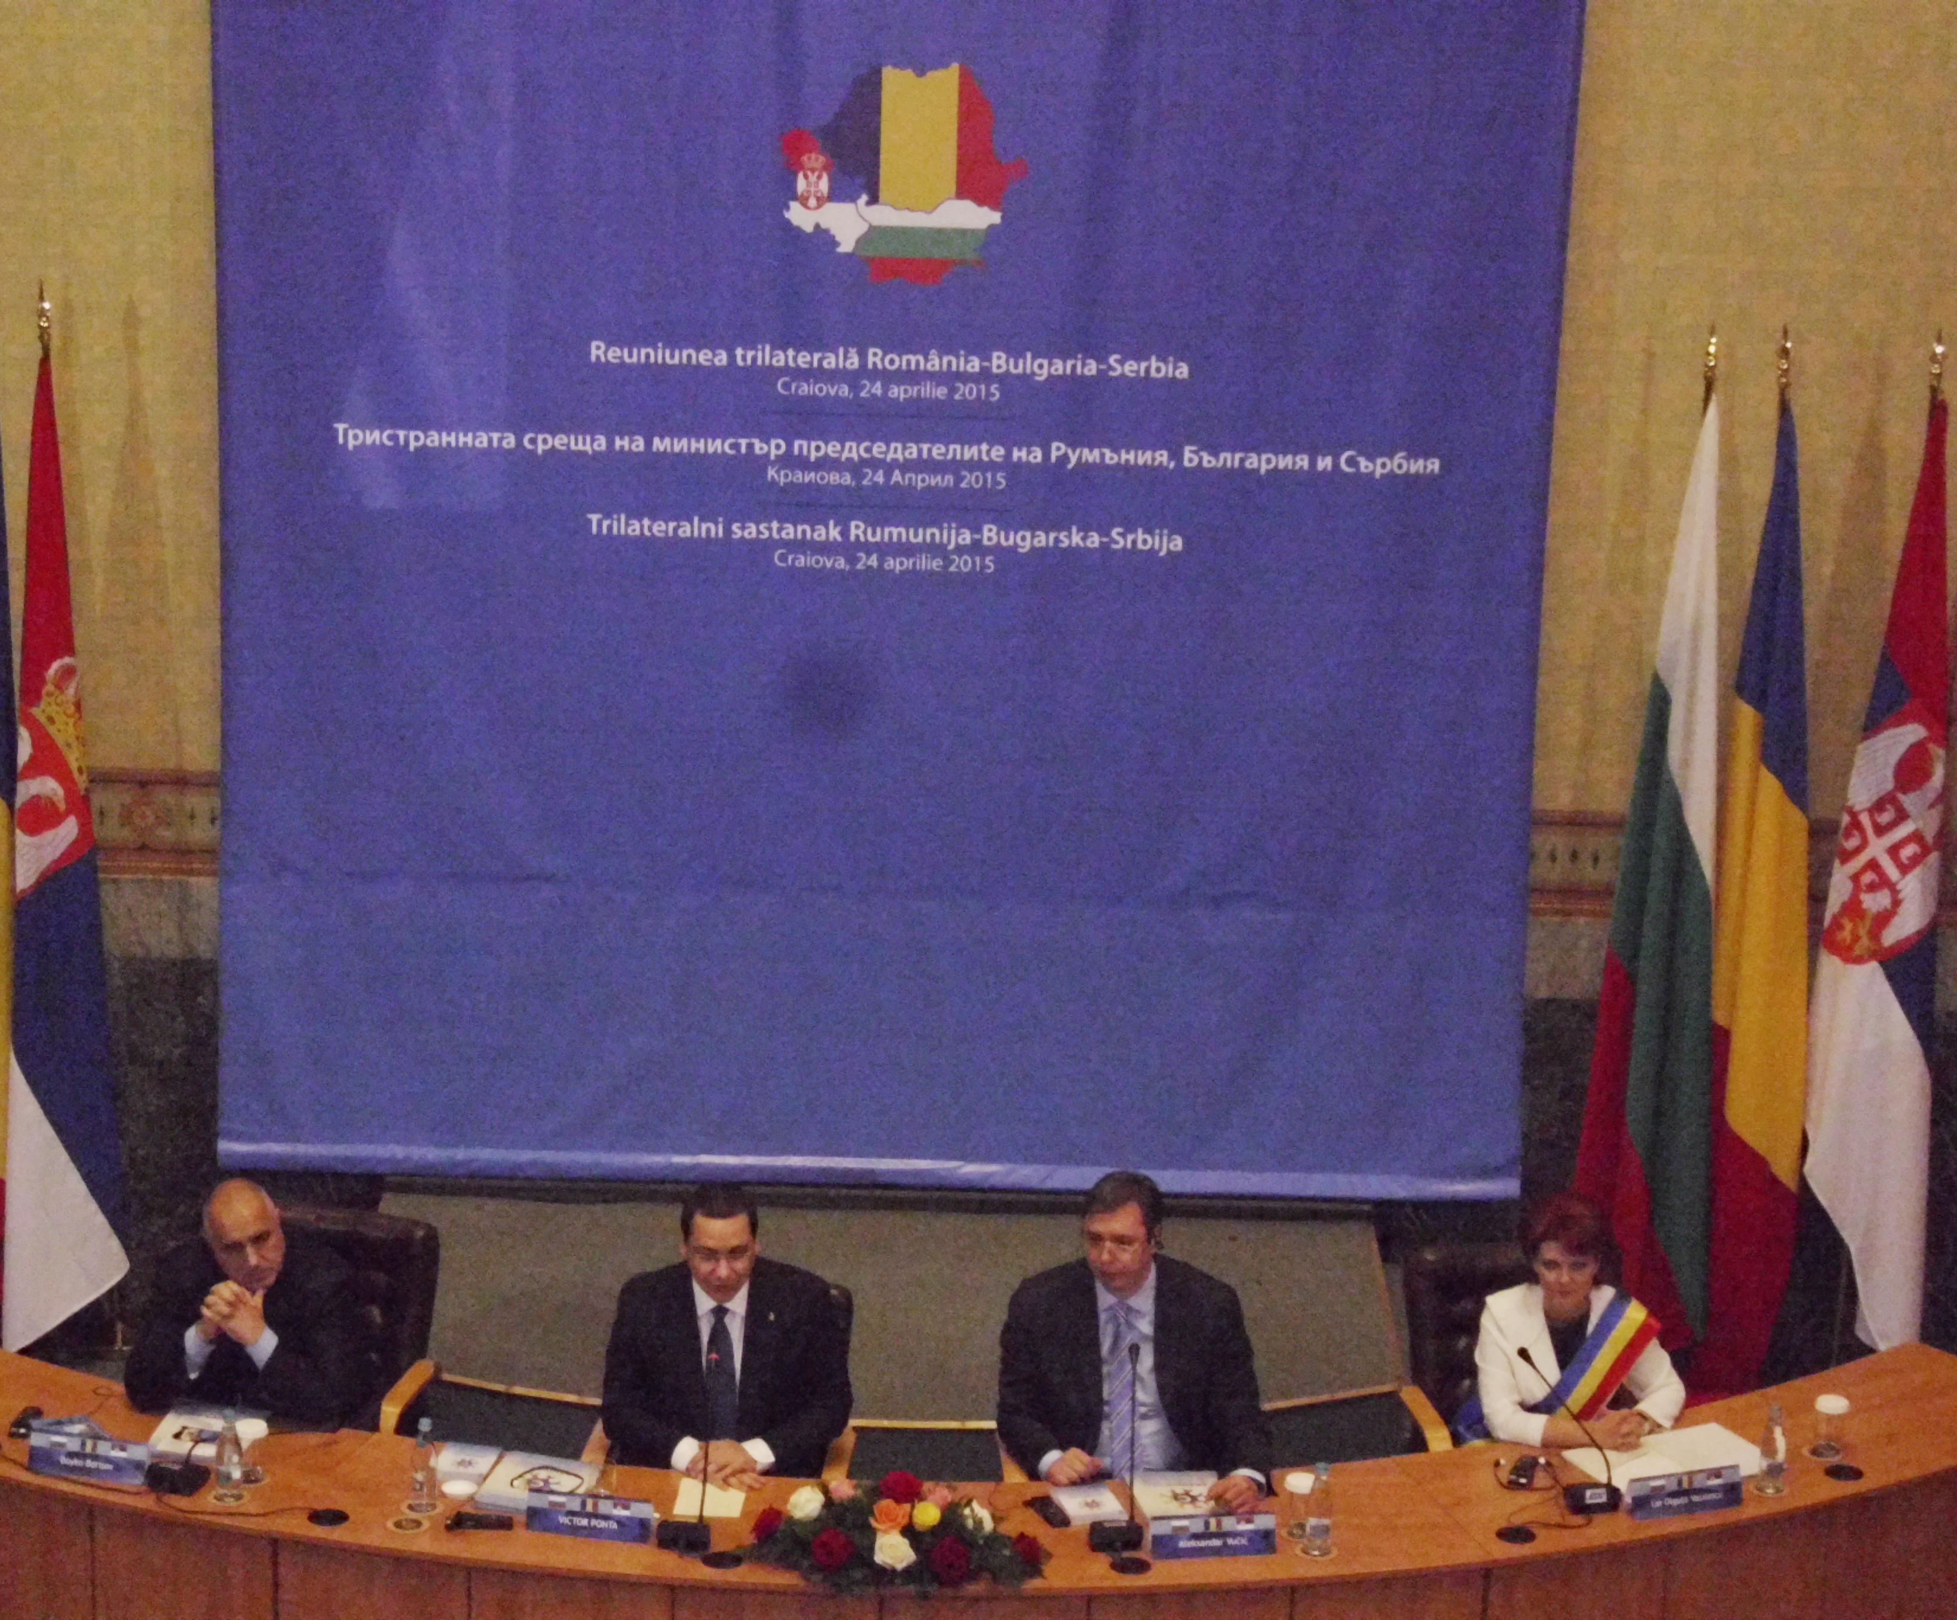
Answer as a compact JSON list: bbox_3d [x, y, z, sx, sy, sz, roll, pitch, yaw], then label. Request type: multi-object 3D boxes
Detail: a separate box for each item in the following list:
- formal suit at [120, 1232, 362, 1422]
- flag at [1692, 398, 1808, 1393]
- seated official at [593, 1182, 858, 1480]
[{"bbox_3d":[-1.693,1.294,12.276,0.590,0.580,0.500,5,17,10],"label":"formal suit"},{"bbox_3d":[2.041,0.258,13.838,0.310,2.722,0.270,2,17,0],"label":"flag"},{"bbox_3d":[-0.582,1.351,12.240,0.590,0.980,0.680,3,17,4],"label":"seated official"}]

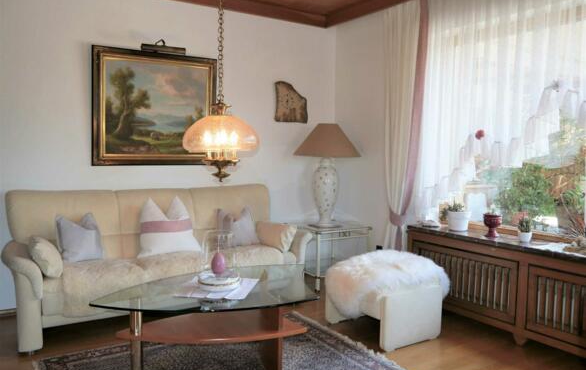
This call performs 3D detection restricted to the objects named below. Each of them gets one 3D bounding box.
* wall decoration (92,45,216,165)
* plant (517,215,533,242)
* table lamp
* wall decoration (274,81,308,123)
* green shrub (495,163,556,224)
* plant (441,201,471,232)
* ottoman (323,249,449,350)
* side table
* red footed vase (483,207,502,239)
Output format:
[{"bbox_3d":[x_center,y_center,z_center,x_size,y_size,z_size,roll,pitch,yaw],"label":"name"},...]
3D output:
[{"bbox_3d":[-1.069,-0.608,3.818,1.005,0.899,0.045,-2,5,-33],"label":"wall decoration"},{"bbox_3d":[1.482,0.276,3.026,0.101,0.165,0.101,-2,5,-33],"label":"plant"},{"bbox_3d":[0.303,-0.087,4.145,0.586,0.889,0.586,0,4,0],"label":"table lamp"},{"bbox_3d":[-0.007,-0.776,4.516,0.371,0.400,0.030,-2,5,-33],"label":"wall decoration"},{"bbox_3d":[2.746,0.106,5.600,0.700,0.730,0.750,-2,5,-33],"label":"green shrub"},{"bbox_3d":[1.207,0.221,3.478,0.191,0.206,0.209,-2,5,-33],"label":"plant"},{"bbox_3d":[0.581,0.736,3.088,0.522,0.423,0.661,-2,5,-33],"label":"ottoman"},{"bbox_3d":[0.305,0.609,4.144,0.534,0.516,0.476,-2,5,-33],"label":"side table"},{"bbox_3d":[1.327,0.242,3.160,0.130,0.209,0.130,-2,5,-33],"label":"red footed vase"}]

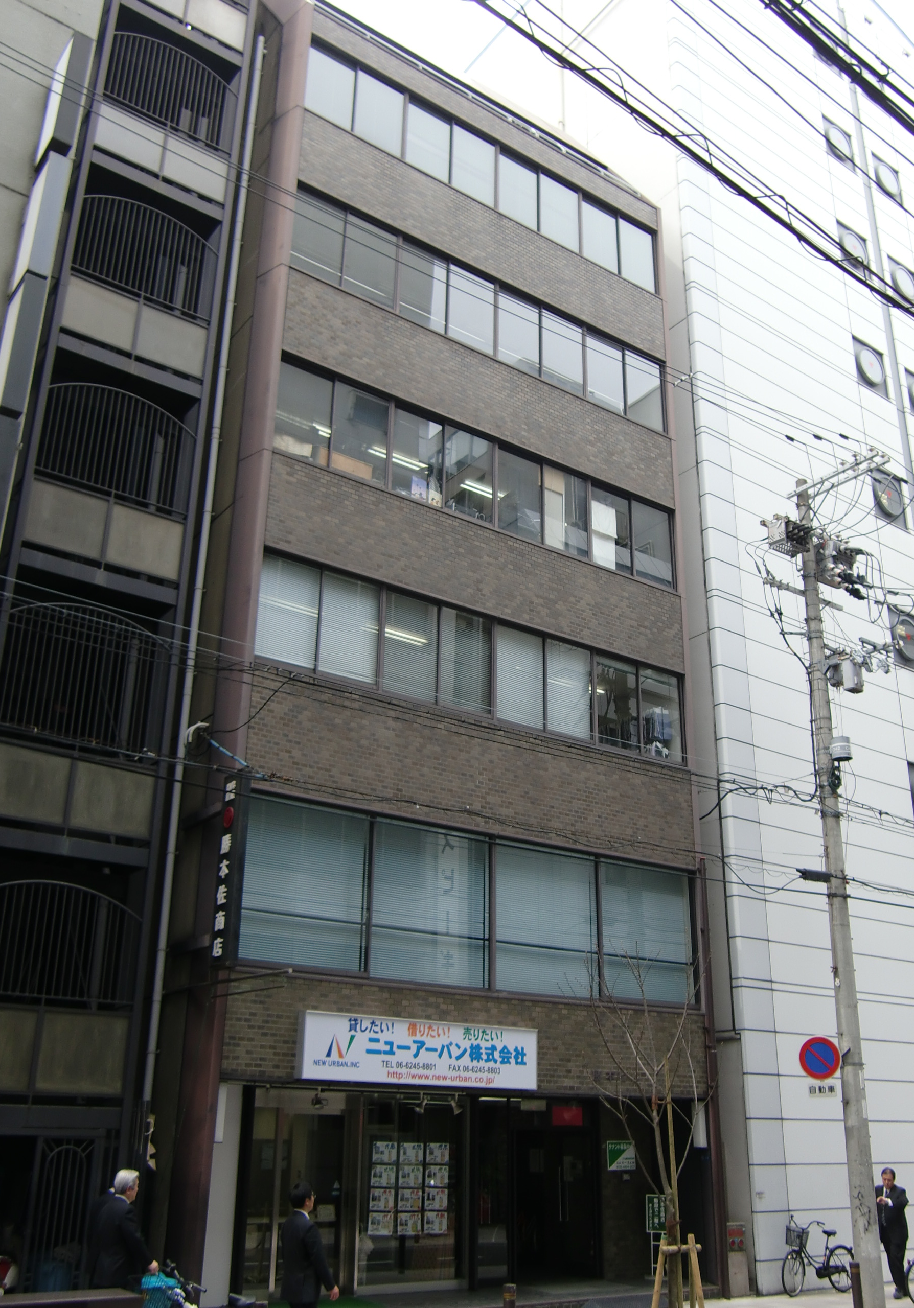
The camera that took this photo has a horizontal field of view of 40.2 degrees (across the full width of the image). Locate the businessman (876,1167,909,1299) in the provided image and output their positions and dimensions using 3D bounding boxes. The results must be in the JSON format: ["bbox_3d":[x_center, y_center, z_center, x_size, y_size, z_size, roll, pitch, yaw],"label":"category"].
[{"bbox_3d":[6.364,8.458,18.250,0.500,1.710,0.380,-12,-25,30],"label":"businessman"}]

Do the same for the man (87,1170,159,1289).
[{"bbox_3d":[-2.948,5.389,10.950,0.500,1.670,0.500,17,-27,-35],"label":"man"}]

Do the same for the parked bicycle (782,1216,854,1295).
[{"bbox_3d":[5.349,8.778,18.230,1.680,1.060,0.550,17,-27,-34],"label":"parked bicycle"}]

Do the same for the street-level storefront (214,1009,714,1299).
[{"bbox_3d":[0.388,6.493,16.104,7.800,3.550,0.700,16,-26,-33],"label":"street-level storefront"}]

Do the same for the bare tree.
[{"bbox_3d":[2.074,5.231,13.400,1.150,4.000,1.100,1,-22,0],"label":"bare tree"}]

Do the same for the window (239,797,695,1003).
[{"bbox_3d":[0.523,3.582,17.195,7.800,2.100,0.160,16,-26,-33],"label":"window"}]

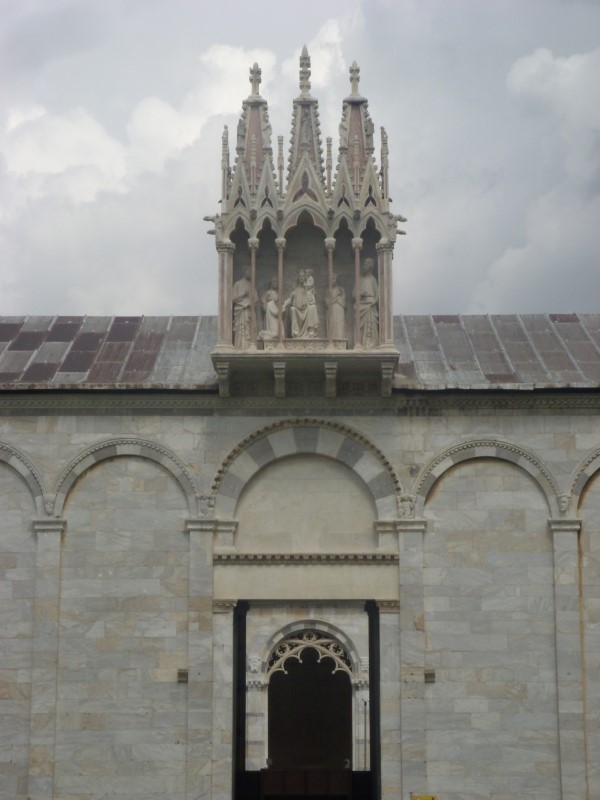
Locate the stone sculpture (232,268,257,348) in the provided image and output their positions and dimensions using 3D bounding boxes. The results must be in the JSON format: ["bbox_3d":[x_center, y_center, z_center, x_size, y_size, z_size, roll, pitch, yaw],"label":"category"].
[{"bbox_3d":[-1.052,-1.740,37.587,0.478,1.695,0.420,3,-13,-15],"label":"stone sculpture"}]

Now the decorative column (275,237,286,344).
[{"bbox_3d":[-0.365,-2.054,37.242,0.218,2.104,0.210,0,-13,0],"label":"decorative column"}]

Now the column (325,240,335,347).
[{"bbox_3d":[0.578,-2.054,37.242,0.209,2.144,0.210,0,-13,0],"label":"column"}]

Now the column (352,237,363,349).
[{"bbox_3d":[1.097,-2.049,37.470,0.200,2.250,0.200,0,-14,0],"label":"column"}]

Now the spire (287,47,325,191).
[{"bbox_3d":[0.109,-5.648,39.075,0.756,3.047,0.756,0,-14,0],"label":"spire"}]

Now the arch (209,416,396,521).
[{"bbox_3d":[0.114,1.312,37.263,3.623,1.975,0.400,0,-14,0],"label":"arch"}]

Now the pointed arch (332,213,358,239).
[{"bbox_3d":[0.870,-3.326,37.547,0.497,0.539,0.250,0,-13,0],"label":"pointed arch"}]

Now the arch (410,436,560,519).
[{"bbox_3d":[3.567,1.506,37.778,2.808,1.523,0.250,0,-13,0],"label":"arch"}]

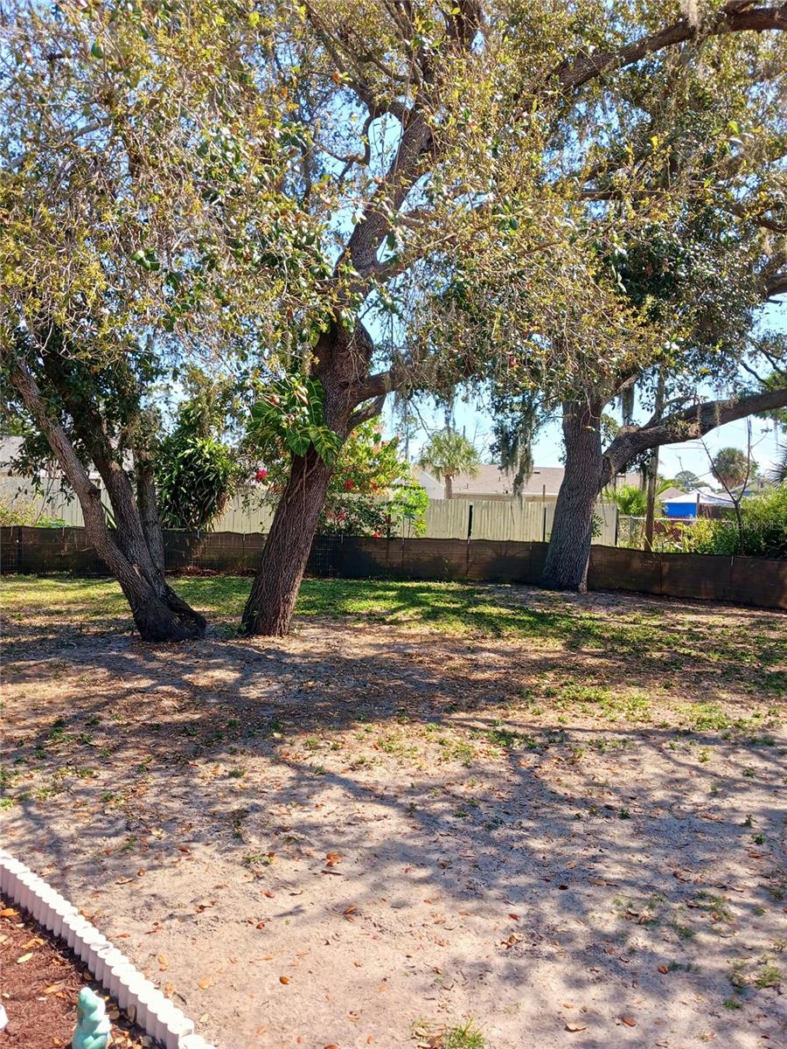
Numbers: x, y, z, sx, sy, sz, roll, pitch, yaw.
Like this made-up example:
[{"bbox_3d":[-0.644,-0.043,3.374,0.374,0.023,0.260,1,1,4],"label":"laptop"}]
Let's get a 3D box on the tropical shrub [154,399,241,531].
[{"bbox_3d":[-4.326,-0.992,18.200,1.860,3.430,1.800,1,1,0],"label":"tropical shrub"}]

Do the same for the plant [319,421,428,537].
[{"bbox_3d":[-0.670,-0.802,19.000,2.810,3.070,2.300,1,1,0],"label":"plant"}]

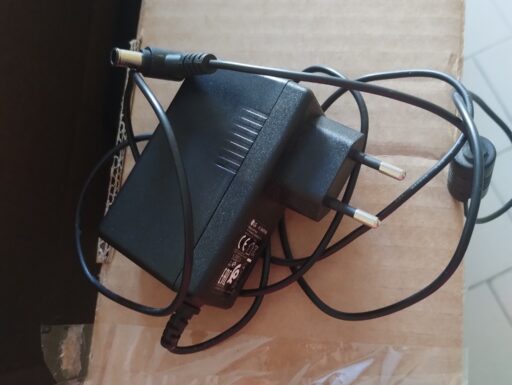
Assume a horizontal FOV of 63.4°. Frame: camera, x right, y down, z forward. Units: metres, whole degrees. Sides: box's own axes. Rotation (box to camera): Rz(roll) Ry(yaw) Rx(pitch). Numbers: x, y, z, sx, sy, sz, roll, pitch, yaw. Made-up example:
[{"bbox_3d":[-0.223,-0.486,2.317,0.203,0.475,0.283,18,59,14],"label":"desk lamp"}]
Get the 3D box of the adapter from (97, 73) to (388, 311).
[{"bbox_3d":[-0.001,0.002,0.151,0.086,0.028,0.079,27,90,27],"label":"adapter"}]

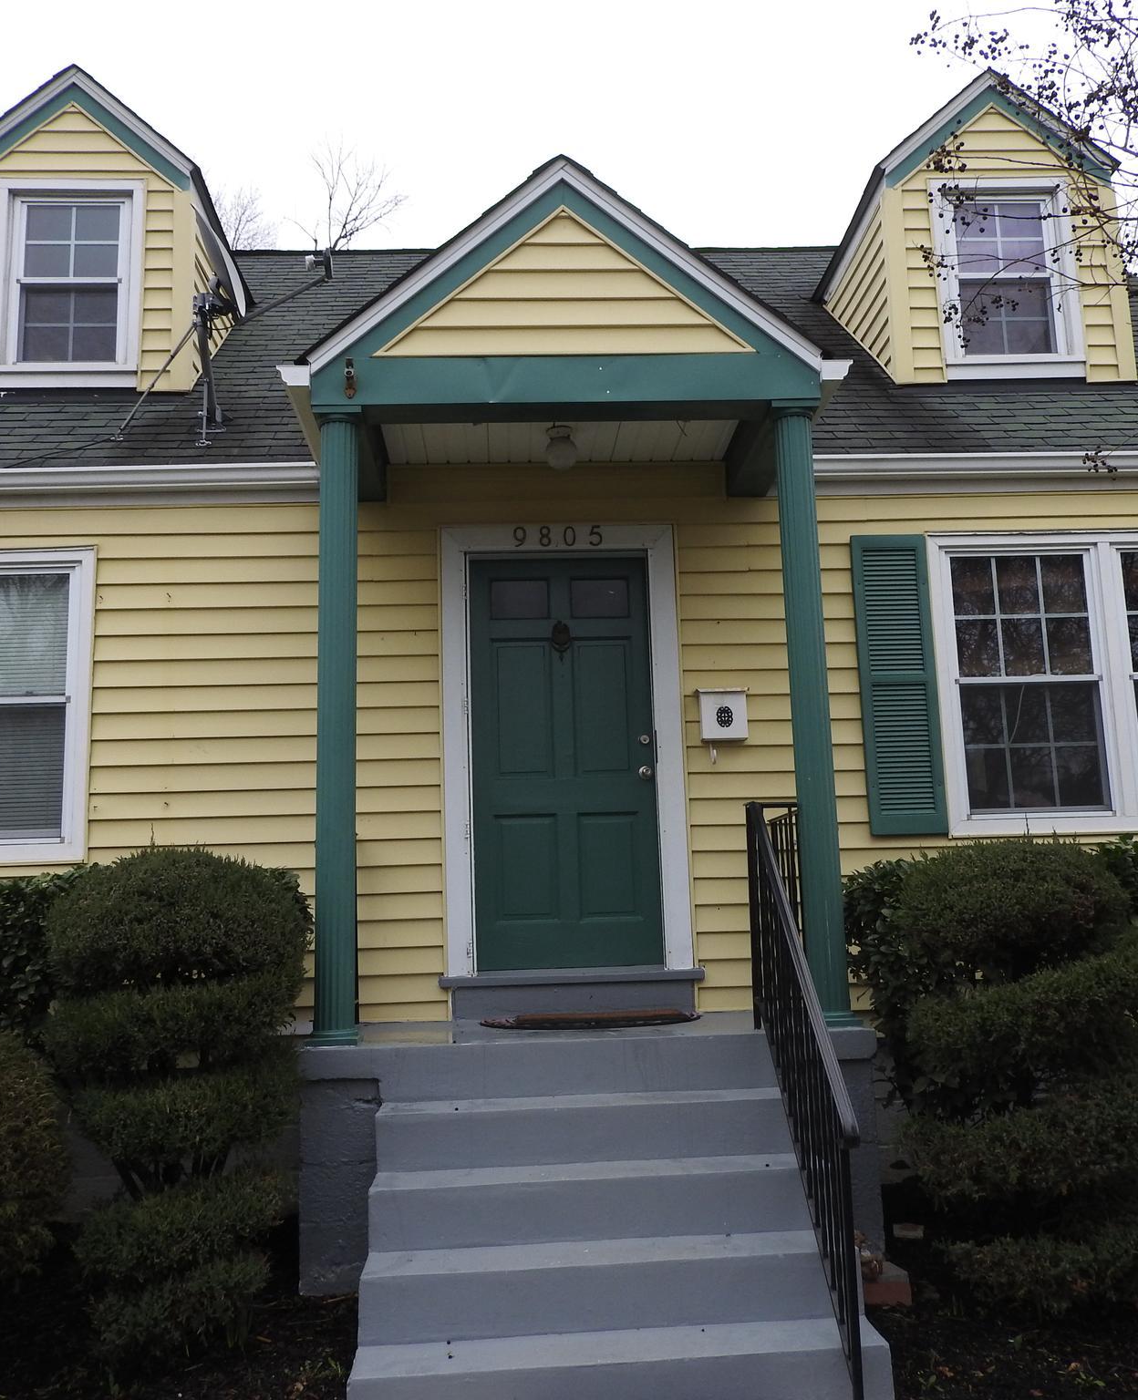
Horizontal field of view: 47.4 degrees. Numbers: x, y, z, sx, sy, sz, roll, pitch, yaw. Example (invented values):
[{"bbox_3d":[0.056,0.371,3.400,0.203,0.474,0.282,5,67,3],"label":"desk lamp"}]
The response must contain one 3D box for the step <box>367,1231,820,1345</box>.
[{"bbox_3d":[0.110,1.731,3.836,1.425,0.180,0.280,-1,-10,-3],"label":"step"}]

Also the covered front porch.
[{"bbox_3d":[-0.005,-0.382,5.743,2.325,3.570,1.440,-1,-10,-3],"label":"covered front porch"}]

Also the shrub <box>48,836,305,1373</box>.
[{"bbox_3d":[-1.337,1.293,4.432,0.860,1.580,0.860,-1,-10,-3],"label":"shrub"}]

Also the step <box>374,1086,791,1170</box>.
[{"bbox_3d":[0.063,1.478,4.469,1.420,0.180,0.320,-1,-10,-3],"label":"step"}]

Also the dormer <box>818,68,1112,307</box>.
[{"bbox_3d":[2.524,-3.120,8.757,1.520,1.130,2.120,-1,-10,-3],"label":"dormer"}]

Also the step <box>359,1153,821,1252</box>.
[{"bbox_3d":[0.088,1.602,4.138,1.420,0.180,0.290,-1,-10,-3],"label":"step"}]

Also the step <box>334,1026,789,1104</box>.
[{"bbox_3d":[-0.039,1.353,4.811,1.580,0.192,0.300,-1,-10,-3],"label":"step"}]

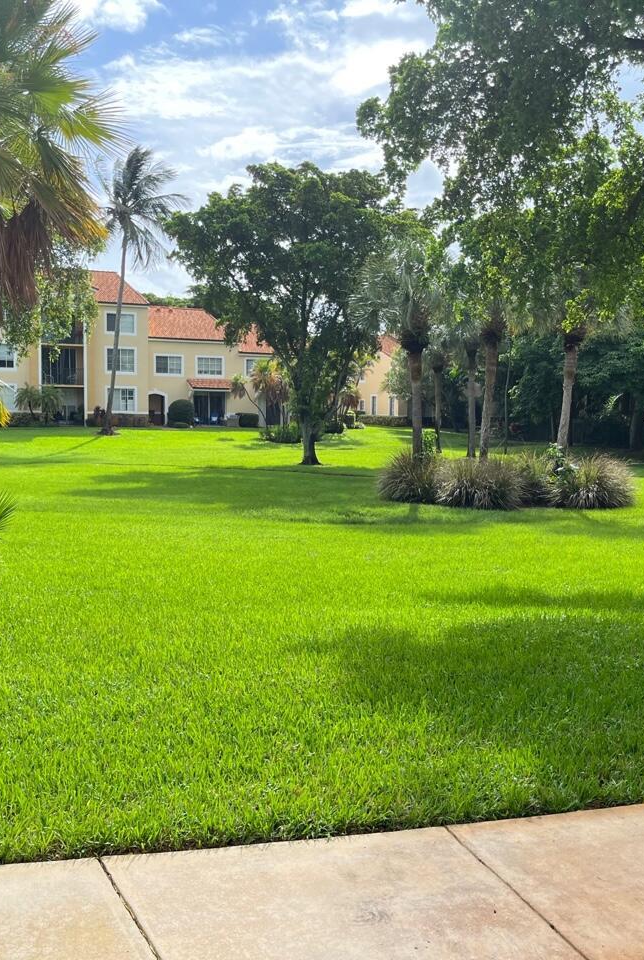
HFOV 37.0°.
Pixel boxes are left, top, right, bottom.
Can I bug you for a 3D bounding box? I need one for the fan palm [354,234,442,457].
[{"bbox_3d":[1.800,-2.800,22.000,2.200,5.600,2.200,0,4,0],"label":"fan palm"}]

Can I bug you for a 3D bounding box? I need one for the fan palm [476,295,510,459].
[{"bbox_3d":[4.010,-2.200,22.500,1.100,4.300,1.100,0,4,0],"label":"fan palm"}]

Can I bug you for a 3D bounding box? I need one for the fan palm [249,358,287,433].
[{"bbox_3d":[-2.950,-4.700,54.000,2.300,4.400,2.300,0,4,0],"label":"fan palm"}]

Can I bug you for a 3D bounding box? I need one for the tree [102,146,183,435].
[{"bbox_3d":[-10.400,-11.100,56.000,5.000,16.900,5.000,0,4,0],"label":"tree"}]

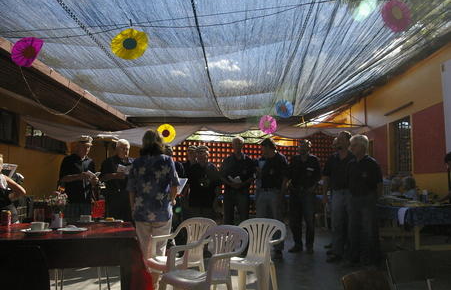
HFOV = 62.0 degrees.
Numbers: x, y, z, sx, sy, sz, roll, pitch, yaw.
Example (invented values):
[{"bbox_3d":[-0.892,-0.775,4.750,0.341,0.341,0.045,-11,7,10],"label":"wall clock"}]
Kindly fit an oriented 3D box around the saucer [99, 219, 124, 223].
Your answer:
[{"bbox_3d":[-0.871,0.586,2.870,0.195,0.025,0.195,0,-6,0],"label":"saucer"}]

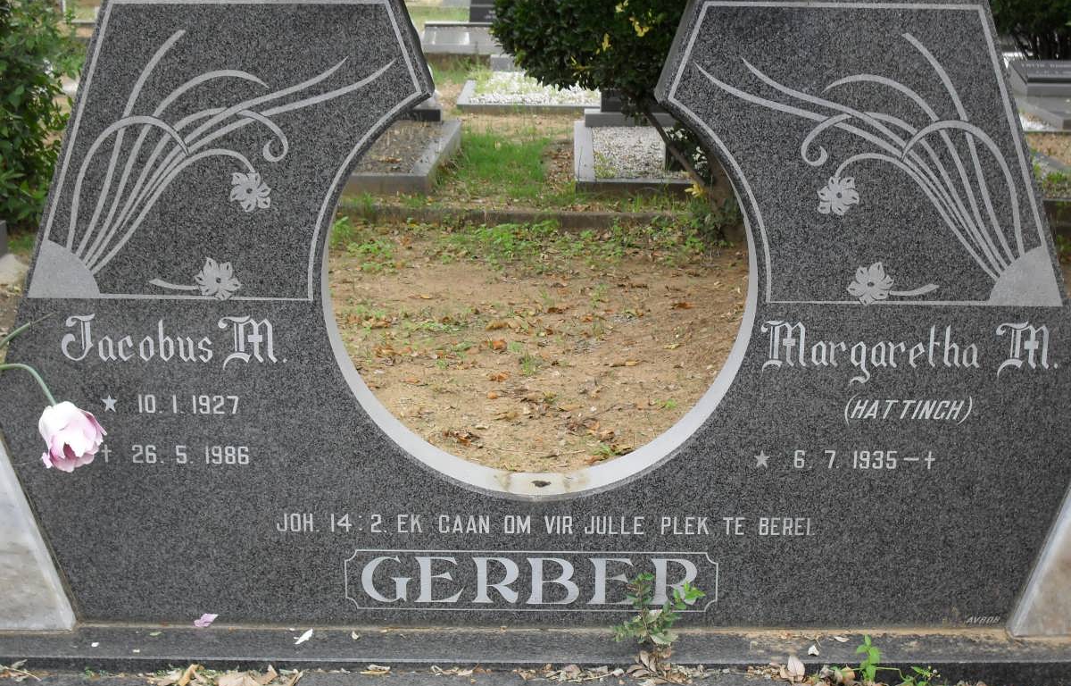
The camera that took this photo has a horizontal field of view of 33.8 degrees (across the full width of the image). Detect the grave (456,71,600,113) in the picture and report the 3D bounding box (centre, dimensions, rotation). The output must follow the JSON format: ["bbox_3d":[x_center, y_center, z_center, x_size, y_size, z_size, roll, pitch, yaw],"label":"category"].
[{"bbox_3d":[0.069,-1.678,11.744,1.050,0.100,2.100,1,14,1],"label":"grave"}]

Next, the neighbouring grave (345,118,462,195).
[{"bbox_3d":[-0.935,-0.978,9.090,0.920,0.098,2.080,1,14,1],"label":"neighbouring grave"}]

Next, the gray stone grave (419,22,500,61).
[{"bbox_3d":[-0.241,-2.531,14.864,1.400,0.220,2.150,1,14,1],"label":"gray stone grave"}]

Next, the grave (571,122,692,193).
[{"bbox_3d":[0.661,-0.941,8.964,0.920,0.088,2.100,1,14,1],"label":"grave"}]

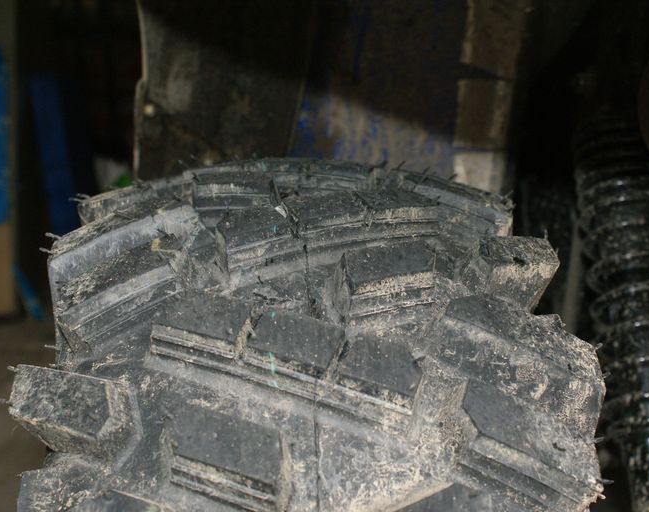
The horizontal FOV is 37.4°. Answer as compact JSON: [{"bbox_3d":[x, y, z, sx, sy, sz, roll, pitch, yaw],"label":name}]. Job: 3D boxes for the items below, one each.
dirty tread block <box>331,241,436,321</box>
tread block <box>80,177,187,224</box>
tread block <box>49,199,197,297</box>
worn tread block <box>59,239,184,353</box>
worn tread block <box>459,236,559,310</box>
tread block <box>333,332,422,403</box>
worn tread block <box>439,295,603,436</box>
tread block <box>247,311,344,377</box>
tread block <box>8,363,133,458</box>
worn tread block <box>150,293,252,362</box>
[{"bbox_3d":[0.033,0.011,0.477,0.054,0.018,0.029,-8,38,-23],"label":"dirty tread block"},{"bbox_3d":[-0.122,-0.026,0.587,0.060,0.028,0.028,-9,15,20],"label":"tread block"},{"bbox_3d":[-0.111,-0.007,0.523,0.081,0.025,0.037,-24,28,-19],"label":"tread block"},{"bbox_3d":[-0.102,0.020,0.474,0.058,0.020,0.029,-25,38,-16],"label":"worn tread block"},{"bbox_3d":[0.101,0.010,0.513,0.055,0.028,0.030,-4,36,-33],"label":"worn tread block"},{"bbox_3d":[0.025,0.053,0.430,0.037,0.019,0.027,15,48,5],"label":"tread block"},{"bbox_3d":[0.096,0.047,0.459,0.080,0.025,0.043,23,40,4],"label":"worn tread block"},{"bbox_3d":[-0.014,0.044,0.434,0.044,0.019,0.025,18,48,15],"label":"tread block"},{"bbox_3d":[-0.114,0.071,0.429,0.053,0.026,0.028,7,-37,20],"label":"tread block"},{"bbox_3d":[-0.056,0.035,0.446,0.046,0.019,0.026,9,45,16],"label":"worn tread block"}]

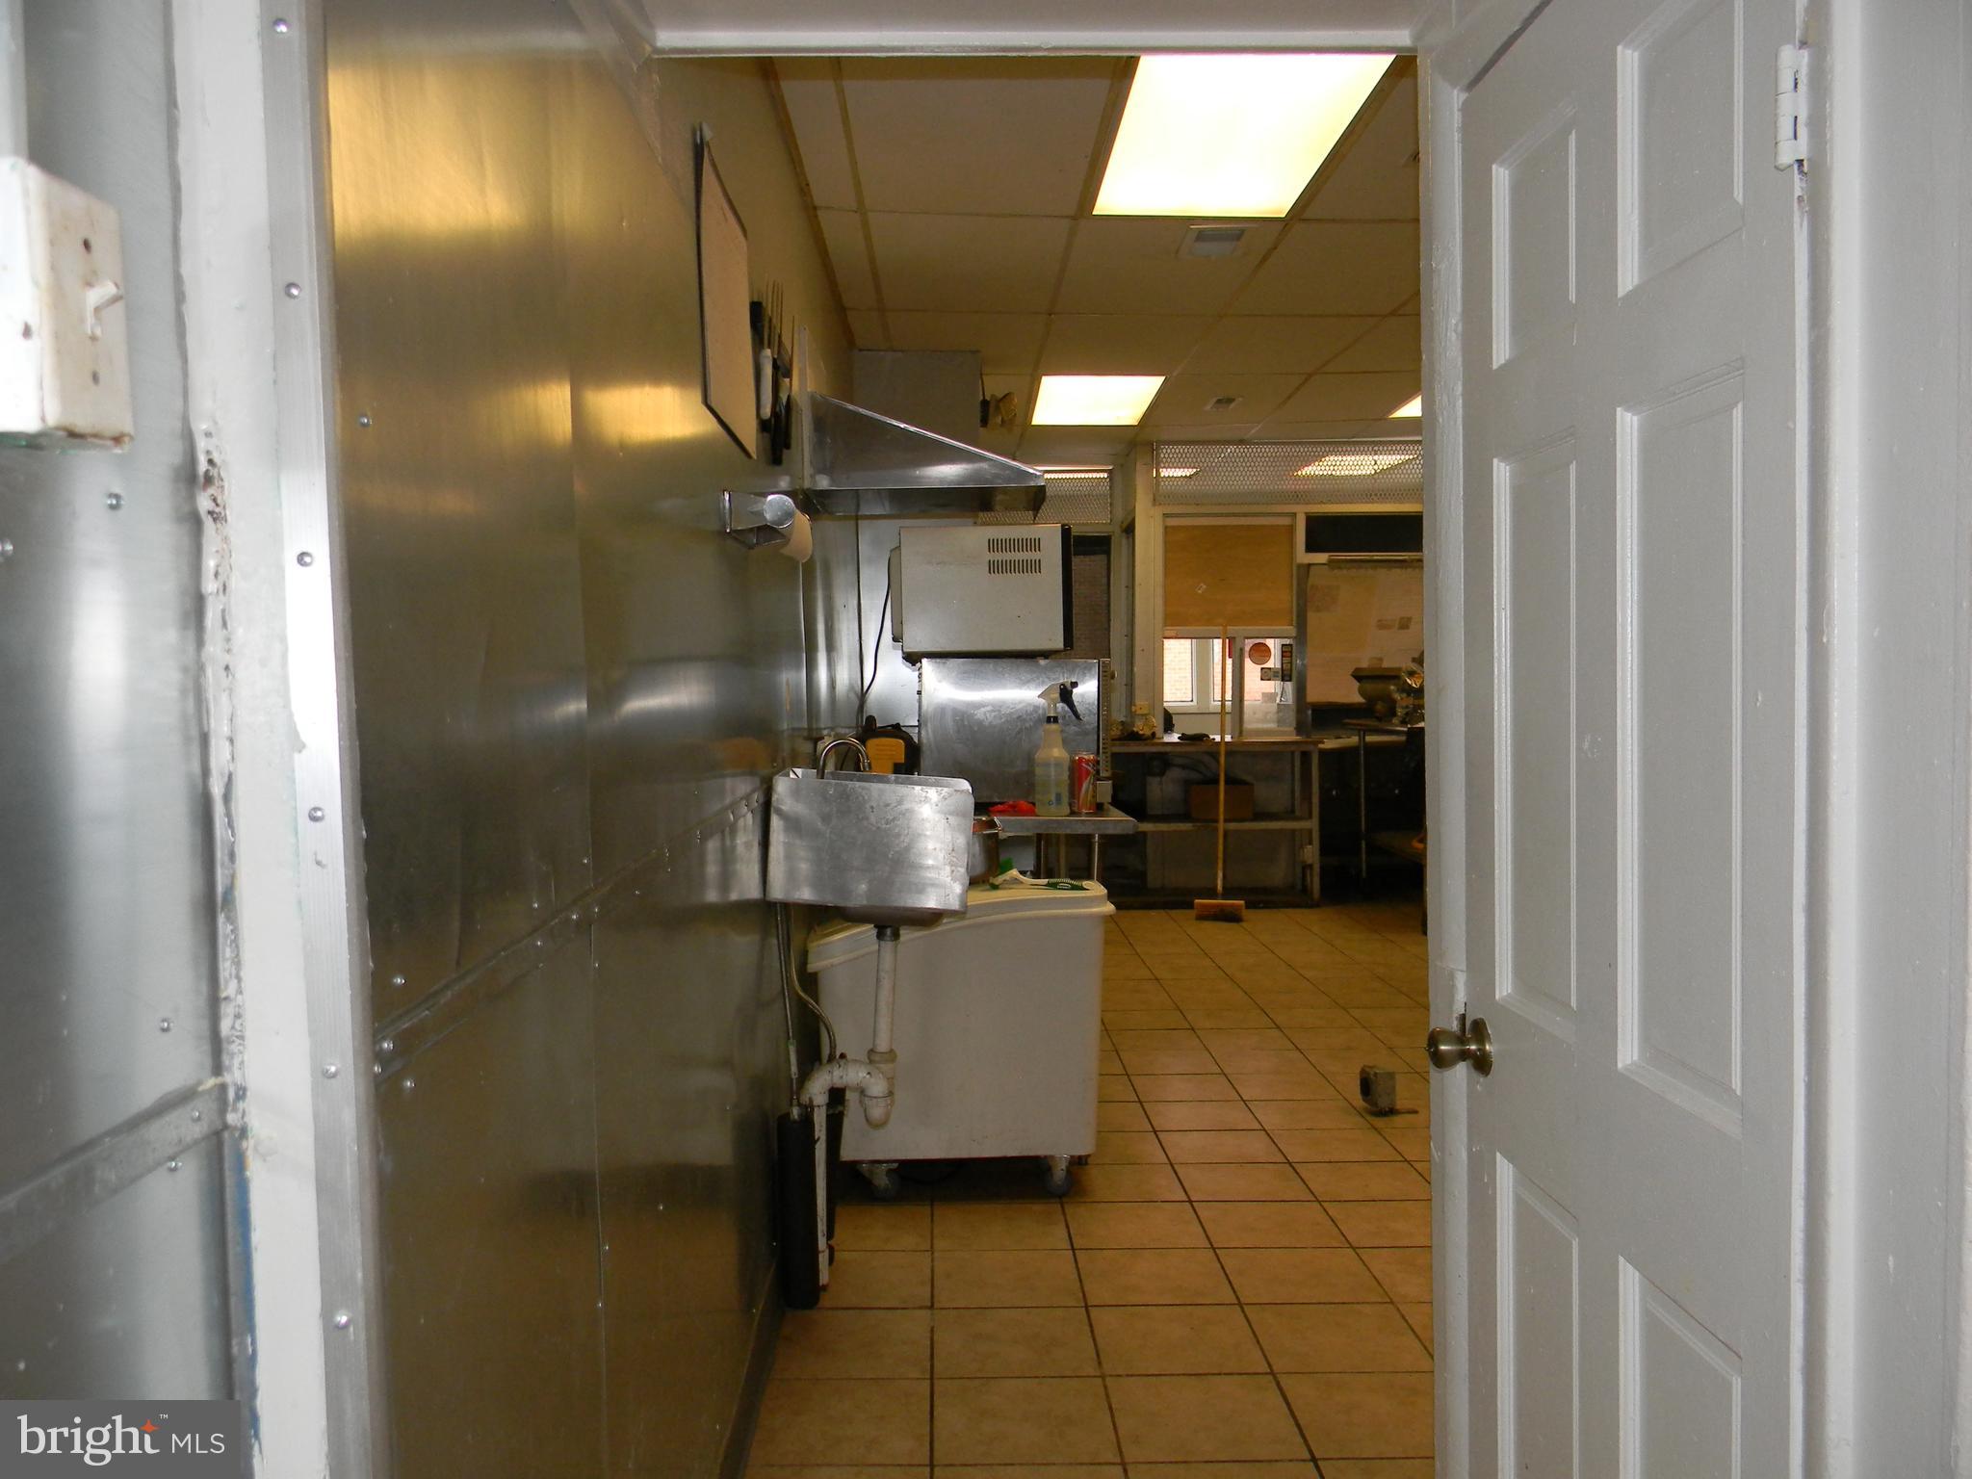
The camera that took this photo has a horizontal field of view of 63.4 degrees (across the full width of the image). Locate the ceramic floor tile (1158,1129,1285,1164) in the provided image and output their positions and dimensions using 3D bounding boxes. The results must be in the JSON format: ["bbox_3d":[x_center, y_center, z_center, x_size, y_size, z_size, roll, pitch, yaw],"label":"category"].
[{"bbox_3d":[0.638,1.107,4.326,0.305,0.010,0.305,0,2,-2],"label":"ceramic floor tile"}]

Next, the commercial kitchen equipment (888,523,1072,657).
[{"bbox_3d":[-0.023,-0.438,4.846,0.530,0.380,0.560,0,2,-1],"label":"commercial kitchen equipment"}]

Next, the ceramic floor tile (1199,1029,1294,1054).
[{"bbox_3d":[0.894,1.038,5.493,0.302,0.010,0.302,0,2,-2],"label":"ceramic floor tile"}]

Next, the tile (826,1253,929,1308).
[{"bbox_3d":[-0.261,1.136,3.344,0.292,0.010,0.304,0,2,-2],"label":"tile"}]

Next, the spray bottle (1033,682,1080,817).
[{"bbox_3d":[0.182,0.024,4.080,0.120,0.340,0.088,0,2,-2],"label":"spray bottle"}]

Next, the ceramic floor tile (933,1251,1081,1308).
[{"bbox_3d":[0.044,1.146,3.371,0.305,0.010,0.305,0,2,-2],"label":"ceramic floor tile"}]

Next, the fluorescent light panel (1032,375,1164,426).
[{"bbox_3d":[0.520,-1.641,7.639,0.570,0.060,1.200,0,2,-2],"label":"fluorescent light panel"}]

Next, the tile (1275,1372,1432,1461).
[{"bbox_3d":[0.676,1.153,2.724,0.302,0.010,0.302,0,2,-2],"label":"tile"}]

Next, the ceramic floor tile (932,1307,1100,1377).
[{"bbox_3d":[0.052,1.127,2.975,0.302,0.010,0.302,0,2,-2],"label":"ceramic floor tile"}]

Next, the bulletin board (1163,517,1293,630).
[{"bbox_3d":[1.381,-0.931,9.050,0.750,0.610,0.030,0,2,-2],"label":"bulletin board"}]

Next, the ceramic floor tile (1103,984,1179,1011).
[{"bbox_3d":[0.564,1.007,6.085,0.302,0.010,0.302,0,2,-2],"label":"ceramic floor tile"}]

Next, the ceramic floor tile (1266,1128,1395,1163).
[{"bbox_3d":[0.939,1.100,4.299,0.304,0.010,0.304,0,2,-2],"label":"ceramic floor tile"}]

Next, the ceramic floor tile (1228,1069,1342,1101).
[{"bbox_3d":[0.930,1.081,4.959,0.305,0.010,0.305,0,2,-2],"label":"ceramic floor tile"}]

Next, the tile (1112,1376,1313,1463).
[{"bbox_3d":[0.374,1.164,2.732,0.304,0.010,0.304,0,2,-2],"label":"tile"}]

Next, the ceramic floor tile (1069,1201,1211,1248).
[{"bbox_3d":[0.346,1.133,3.692,0.305,0.010,0.305,0,2,-2],"label":"ceramic floor tile"}]

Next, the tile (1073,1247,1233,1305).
[{"bbox_3d":[0.347,1.116,3.291,0.302,0.010,0.302,0,2,-2],"label":"tile"}]

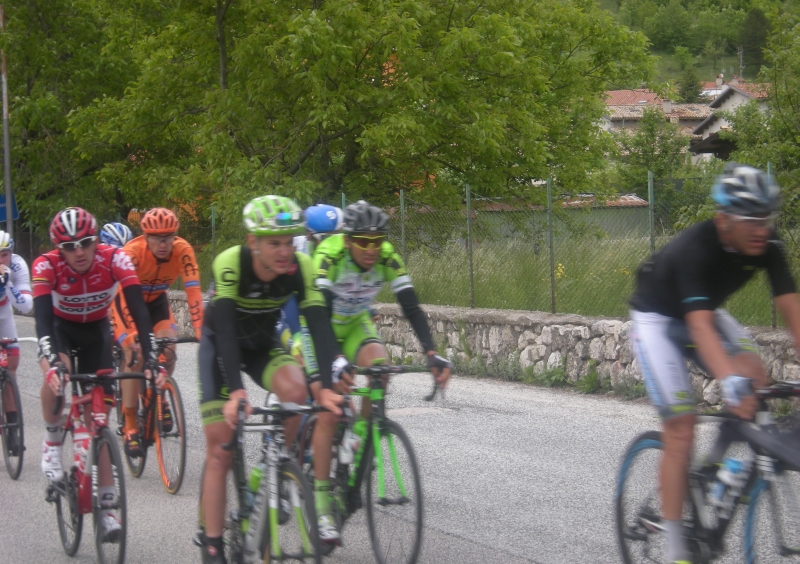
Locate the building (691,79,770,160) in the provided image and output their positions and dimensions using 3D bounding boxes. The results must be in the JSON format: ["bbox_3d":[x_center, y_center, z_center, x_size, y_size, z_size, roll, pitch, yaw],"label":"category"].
[{"bbox_3d":[23.503,-9.124,152.000,9.000,7.800,10.000,-1,2,22],"label":"building"}]

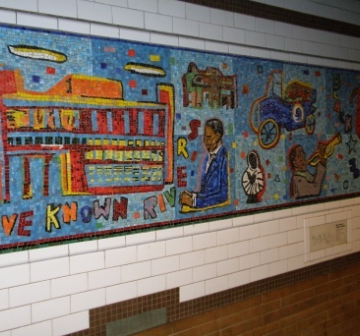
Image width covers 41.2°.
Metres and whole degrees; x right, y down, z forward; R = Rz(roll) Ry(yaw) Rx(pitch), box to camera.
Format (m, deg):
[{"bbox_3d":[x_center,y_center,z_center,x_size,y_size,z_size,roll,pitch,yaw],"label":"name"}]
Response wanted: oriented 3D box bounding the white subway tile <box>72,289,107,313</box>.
[{"bbox_3d":[-0.366,0.524,1.900,0.152,0.074,0.012,-3,4,-38],"label":"white subway tile"}]

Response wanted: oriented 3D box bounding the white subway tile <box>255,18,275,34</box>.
[{"bbox_3d":[0.439,-0.738,2.489,0.150,0.075,0.010,-4,4,-38],"label":"white subway tile"}]

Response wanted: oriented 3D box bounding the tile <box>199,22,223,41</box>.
[{"bbox_3d":[0.142,-0.643,2.259,0.150,0.075,0.010,-4,4,-38],"label":"tile"}]

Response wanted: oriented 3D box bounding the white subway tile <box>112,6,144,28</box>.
[{"bbox_3d":[-0.216,-0.622,1.981,0.152,0.074,0.012,-3,4,-38],"label":"white subway tile"}]

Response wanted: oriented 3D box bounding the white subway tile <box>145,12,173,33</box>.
[{"bbox_3d":[-0.096,-0.627,2.066,0.152,0.076,0.010,-3,4,-38],"label":"white subway tile"}]

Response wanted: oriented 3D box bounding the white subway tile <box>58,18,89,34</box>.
[{"bbox_3d":[-0.400,-0.539,1.819,0.133,0.050,0.012,-4,5,-38],"label":"white subway tile"}]

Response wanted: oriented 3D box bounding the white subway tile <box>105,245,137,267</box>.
[{"bbox_3d":[-0.247,0.363,1.981,0.152,0.076,0.010,-3,4,-38],"label":"white subway tile"}]

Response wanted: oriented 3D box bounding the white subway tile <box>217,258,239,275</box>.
[{"bbox_3d":[0.237,0.490,2.389,0.152,0.075,0.010,-4,5,-38],"label":"white subway tile"}]

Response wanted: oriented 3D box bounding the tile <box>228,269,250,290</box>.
[{"bbox_3d":[0.299,0.562,2.442,0.152,0.075,0.010,-4,5,-38],"label":"tile"}]

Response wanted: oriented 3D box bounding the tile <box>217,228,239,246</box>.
[{"bbox_3d":[0.236,0.338,2.379,0.152,0.075,0.010,-4,5,-38],"label":"tile"}]

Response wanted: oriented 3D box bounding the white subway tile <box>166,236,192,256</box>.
[{"bbox_3d":[-0.007,0.353,2.178,0.152,0.074,0.012,-3,4,-38],"label":"white subway tile"}]

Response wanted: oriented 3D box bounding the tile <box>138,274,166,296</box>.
[{"bbox_3d":[-0.126,0.505,2.080,0.150,0.075,0.010,-4,4,-38],"label":"tile"}]

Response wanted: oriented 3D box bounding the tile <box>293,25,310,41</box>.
[{"bbox_3d":[0.666,-0.749,2.656,0.150,0.075,0.010,-4,5,-38],"label":"tile"}]

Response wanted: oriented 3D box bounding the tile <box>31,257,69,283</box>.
[{"bbox_3d":[-0.491,0.381,1.802,0.152,0.075,0.010,-3,3,-38],"label":"tile"}]

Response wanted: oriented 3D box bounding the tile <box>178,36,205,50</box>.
[{"bbox_3d":[0.052,-0.567,2.176,0.150,0.050,0.012,-4,5,-38],"label":"tile"}]

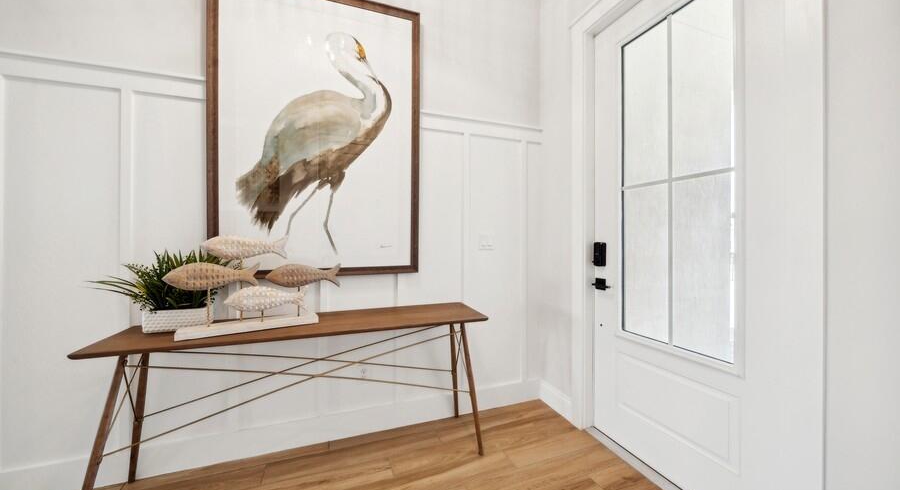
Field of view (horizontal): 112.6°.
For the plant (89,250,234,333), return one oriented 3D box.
[{"bbox_3d":[-1.328,0.214,1.425,0.470,0.370,0.250,0,0,-19],"label":"plant"}]

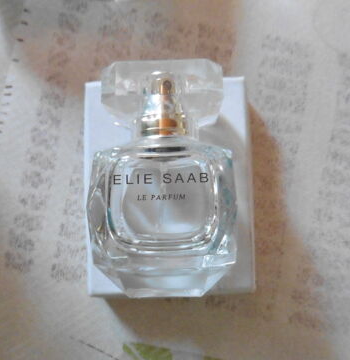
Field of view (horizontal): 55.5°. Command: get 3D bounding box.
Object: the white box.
[{"bbox_3d":[-0.003,0.003,0.175,0.078,0.031,0.102,-2,87,1],"label":"white box"}]

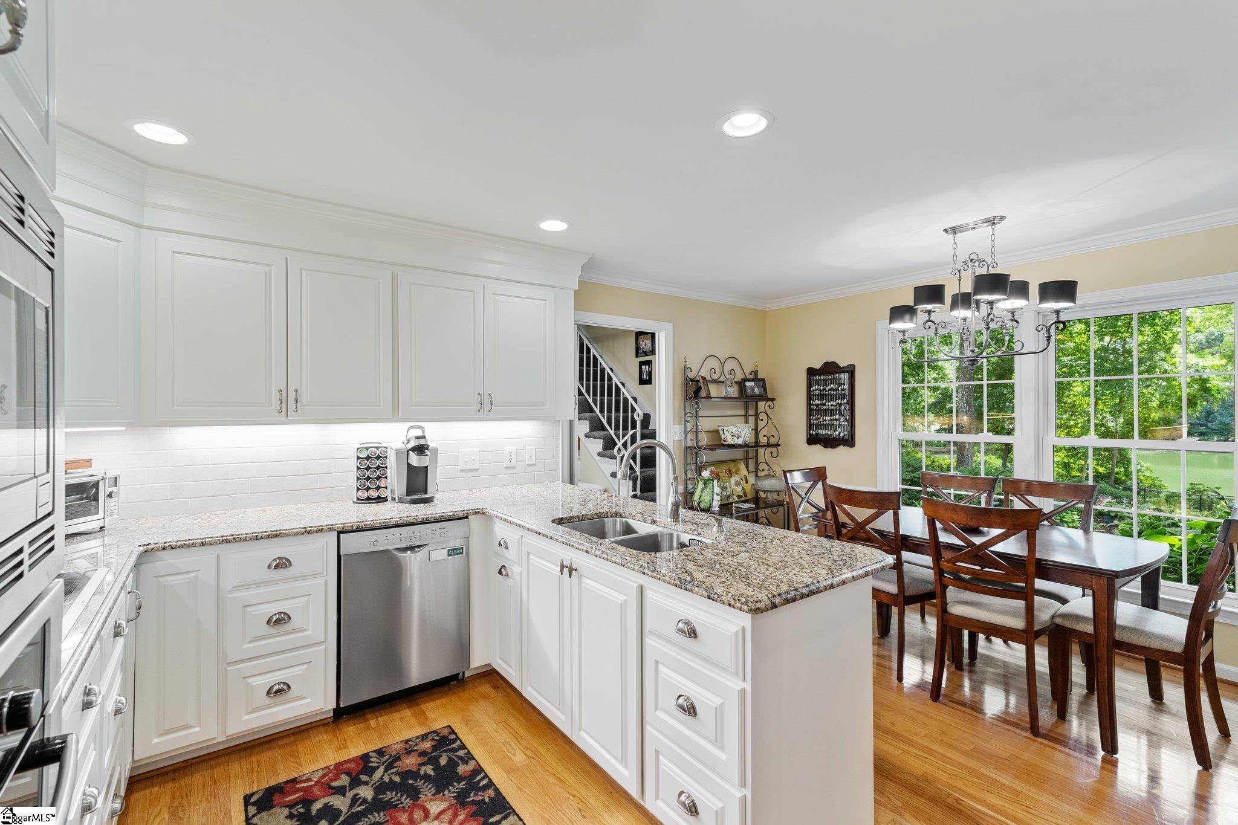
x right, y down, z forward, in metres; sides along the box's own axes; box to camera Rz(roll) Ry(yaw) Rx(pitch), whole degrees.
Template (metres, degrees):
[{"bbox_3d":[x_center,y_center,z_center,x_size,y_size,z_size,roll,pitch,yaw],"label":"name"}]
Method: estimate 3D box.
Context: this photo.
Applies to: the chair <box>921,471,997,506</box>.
[{"bbox_3d":[2.024,0.911,3.474,0.550,0.975,0.465,0,0,-36],"label":"chair"}]

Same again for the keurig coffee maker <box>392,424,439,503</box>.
[{"bbox_3d":[-1.141,0.287,3.088,0.225,0.400,0.310,0,0,-28],"label":"keurig coffee maker"}]

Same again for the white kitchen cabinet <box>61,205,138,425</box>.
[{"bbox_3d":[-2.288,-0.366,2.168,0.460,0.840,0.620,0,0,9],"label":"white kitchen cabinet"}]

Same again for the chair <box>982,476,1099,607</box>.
[{"bbox_3d":[2.306,0.908,3.073,0.550,0.975,0.465,0,0,-36],"label":"chair"}]

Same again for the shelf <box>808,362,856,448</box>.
[{"bbox_3d":[1.802,-0.060,4.688,0.060,0.740,0.420,0,0,-36],"label":"shelf"}]

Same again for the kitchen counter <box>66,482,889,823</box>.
[{"bbox_3d":[-0.854,0.938,2.004,2.800,0.914,2.530,0,0,-36],"label":"kitchen counter"}]

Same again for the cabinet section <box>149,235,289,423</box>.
[{"bbox_3d":[-1.865,-0.354,2.593,0.491,0.785,0.325,0,0,-37],"label":"cabinet section"}]

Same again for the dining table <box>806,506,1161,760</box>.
[{"bbox_3d":[1.919,1.014,2.992,0.920,0.765,1.480,0,0,-36],"label":"dining table"}]

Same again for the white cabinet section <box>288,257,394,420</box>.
[{"bbox_3d":[-1.475,-0.355,2.882,0.480,0.785,0.325,0,0,-37],"label":"white cabinet section"}]

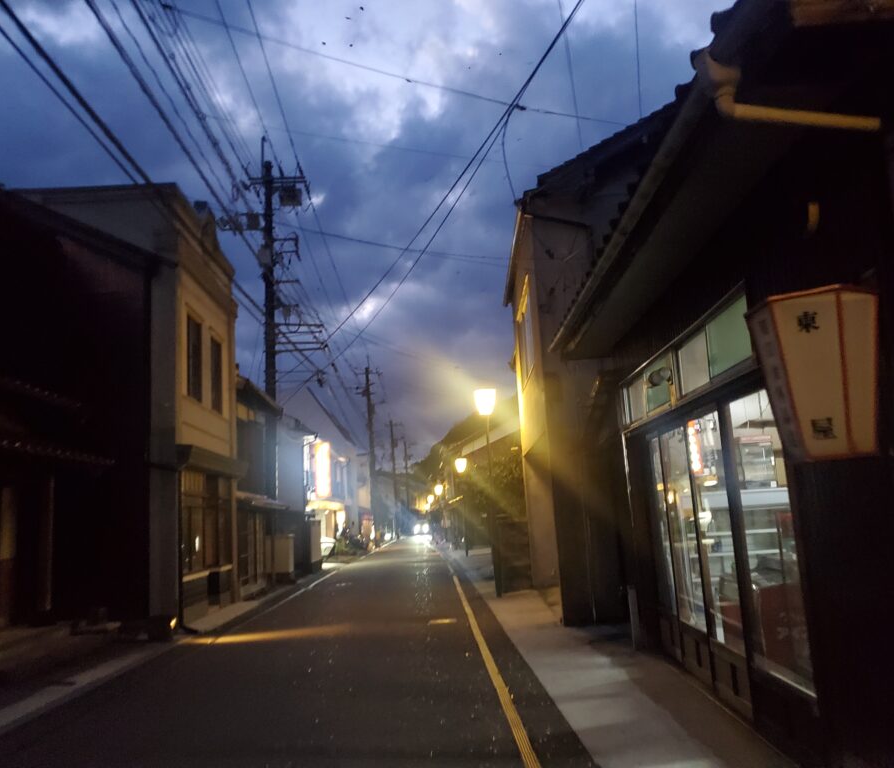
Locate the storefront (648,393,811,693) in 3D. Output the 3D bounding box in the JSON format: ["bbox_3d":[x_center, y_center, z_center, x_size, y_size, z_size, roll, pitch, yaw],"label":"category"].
[{"bbox_3d":[2.009,1.105,5.948,0.150,1.750,3.300,-4,-10,2],"label":"storefront"}]

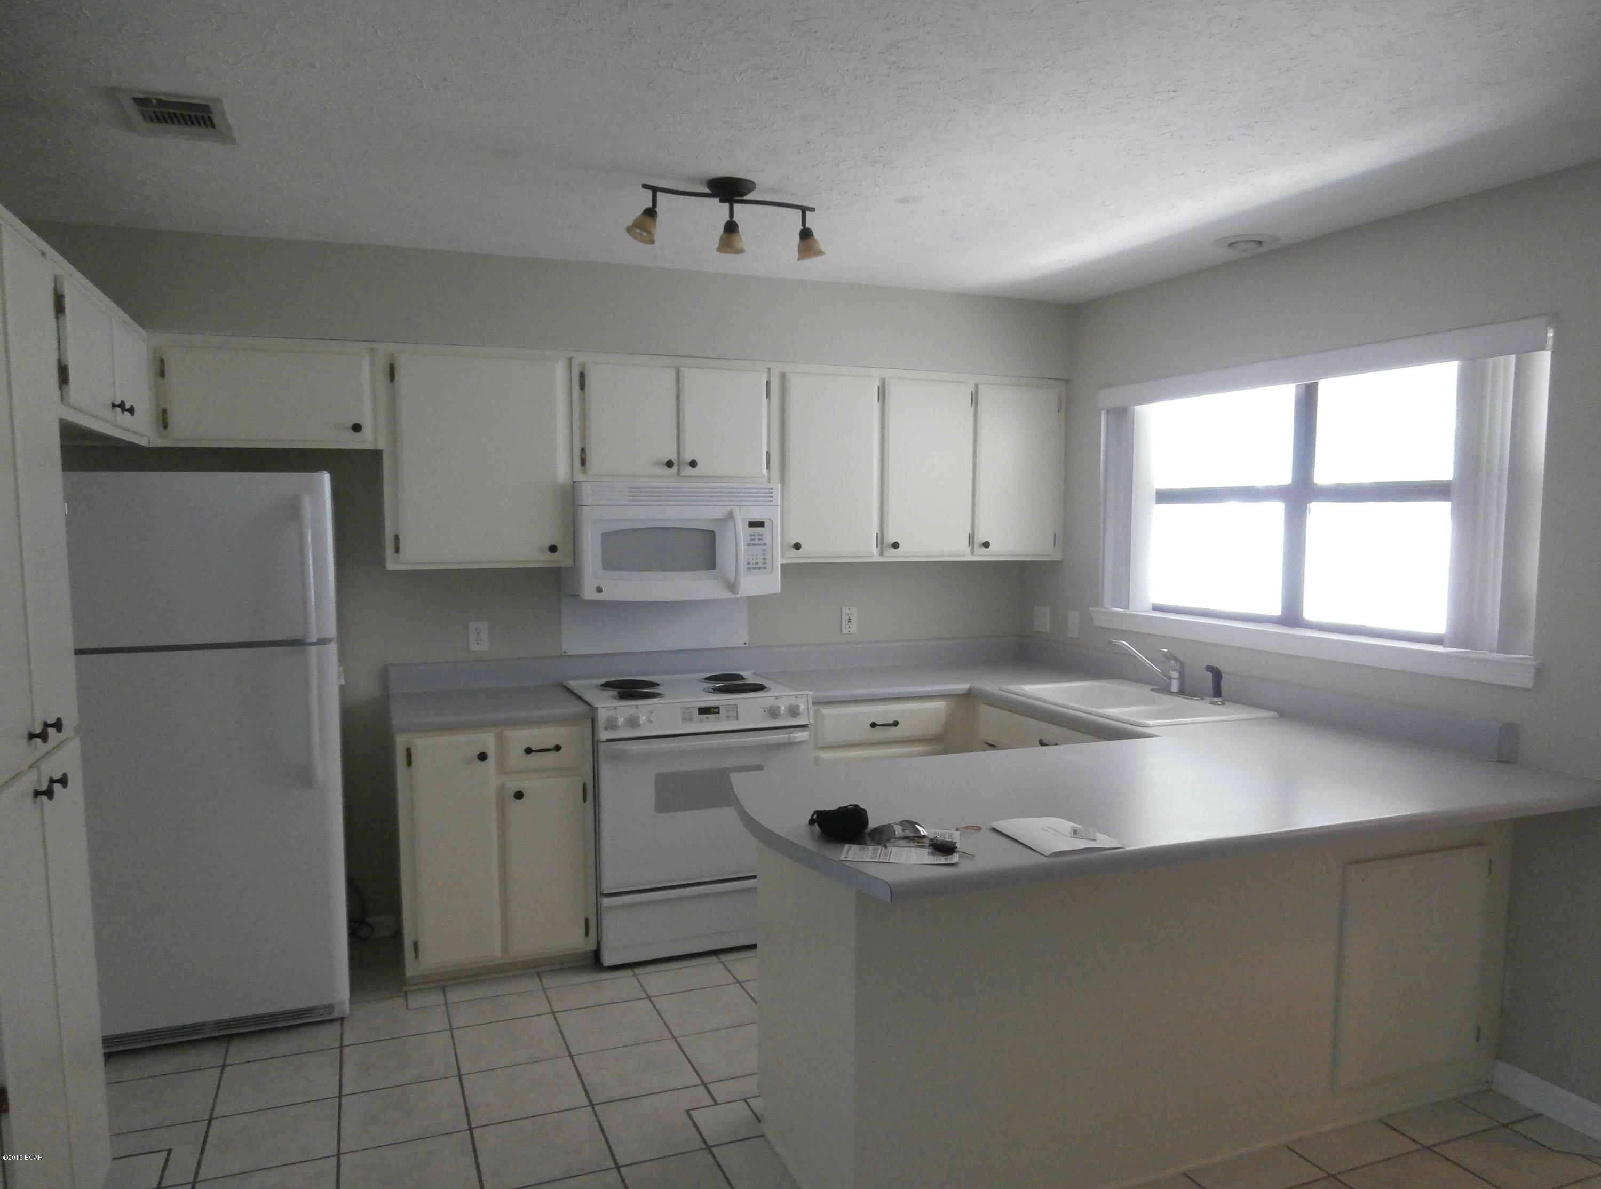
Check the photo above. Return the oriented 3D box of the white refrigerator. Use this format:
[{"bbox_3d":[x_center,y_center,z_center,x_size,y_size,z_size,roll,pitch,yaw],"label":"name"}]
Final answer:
[{"bbox_3d":[-1.865,0.464,3.527,0.752,1.667,0.768,-1,4,-22],"label":"white refrigerator"}]

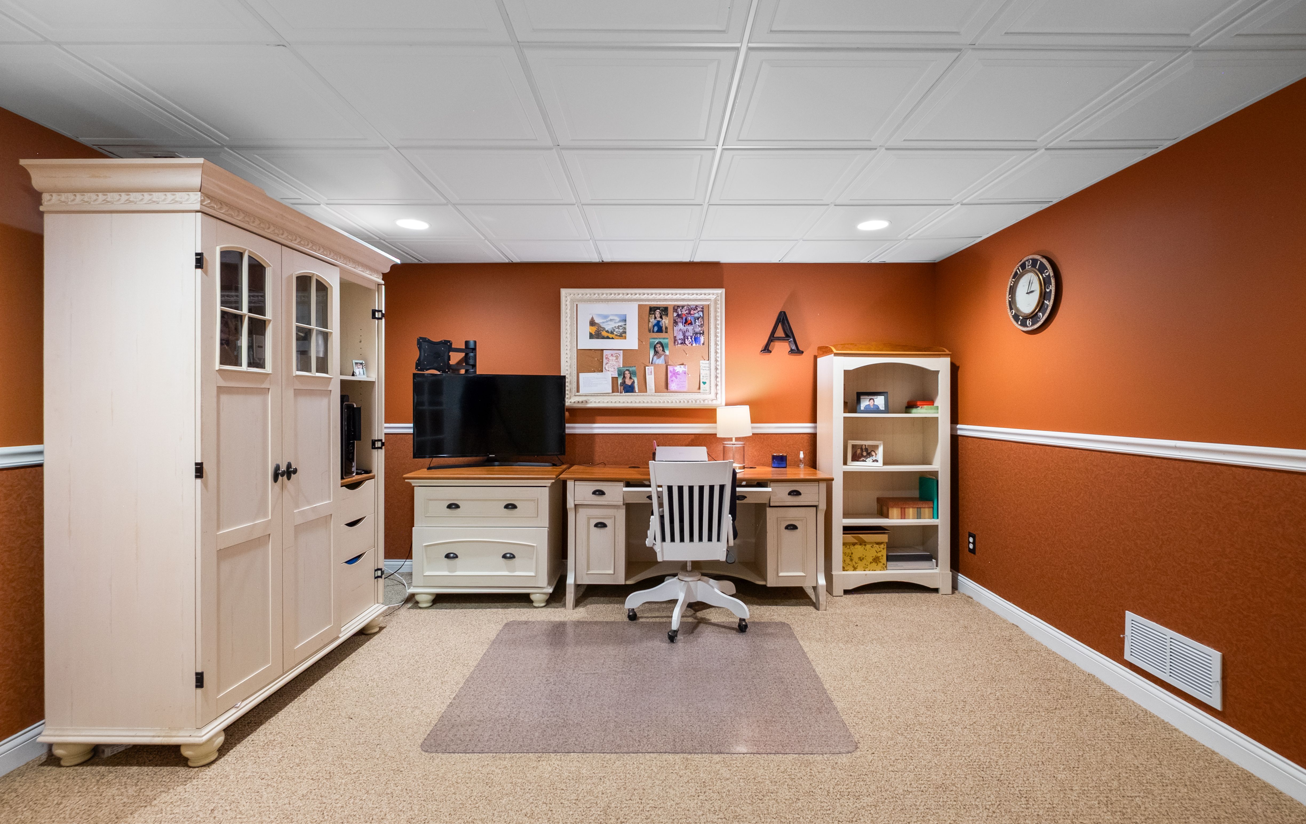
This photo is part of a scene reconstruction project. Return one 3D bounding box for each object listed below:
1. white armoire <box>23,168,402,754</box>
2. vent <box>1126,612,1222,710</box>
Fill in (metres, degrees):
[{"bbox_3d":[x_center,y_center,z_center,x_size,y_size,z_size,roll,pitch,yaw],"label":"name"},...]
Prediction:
[{"bbox_3d":[-1.620,0.183,2.261,0.555,1.896,1.239,0,0,0],"label":"white armoire"},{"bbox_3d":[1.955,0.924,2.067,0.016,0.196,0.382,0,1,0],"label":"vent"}]

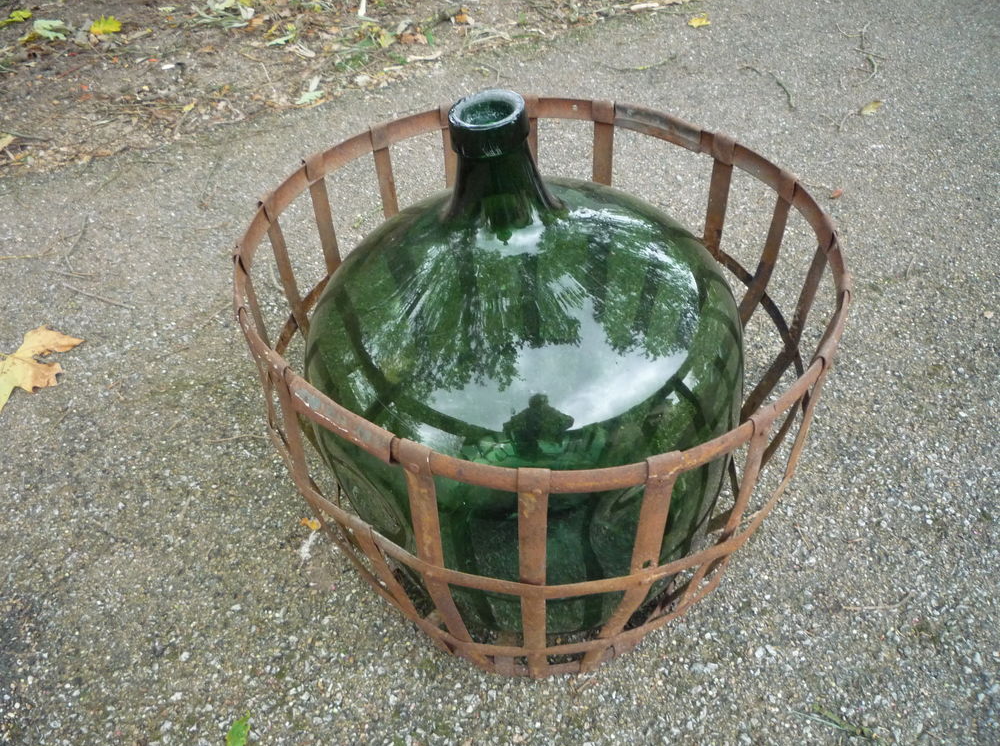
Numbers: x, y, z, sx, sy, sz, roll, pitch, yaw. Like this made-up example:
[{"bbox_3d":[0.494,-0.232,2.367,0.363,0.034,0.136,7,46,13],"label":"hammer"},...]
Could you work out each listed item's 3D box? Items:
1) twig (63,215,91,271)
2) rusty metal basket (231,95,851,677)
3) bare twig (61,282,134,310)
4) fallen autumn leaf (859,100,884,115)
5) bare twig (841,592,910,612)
[{"bbox_3d":[-0.818,-0.248,1.654,0.041,0.008,0.188,-8,45,-7],"label":"twig"},{"bbox_3d":[0.043,0.028,1.037,0.608,0.463,0.608,0,44,0],"label":"rusty metal basket"},{"bbox_3d":[-0.717,-0.135,1.538,0.179,0.006,0.011,18,47,19],"label":"bare twig"},{"bbox_3d":[0.860,-0.614,2.002,0.027,0.015,0.093,29,51,27],"label":"fallen autumn leaf"},{"bbox_3d":[0.475,0.290,1.087,0.098,0.005,0.016,-8,45,-8],"label":"bare twig"}]

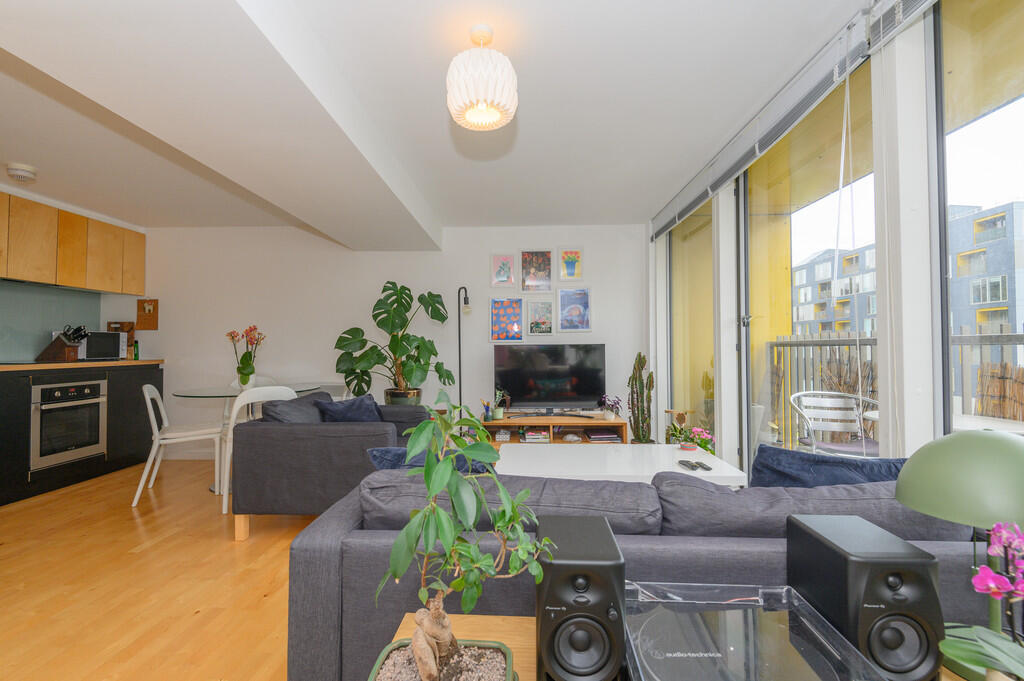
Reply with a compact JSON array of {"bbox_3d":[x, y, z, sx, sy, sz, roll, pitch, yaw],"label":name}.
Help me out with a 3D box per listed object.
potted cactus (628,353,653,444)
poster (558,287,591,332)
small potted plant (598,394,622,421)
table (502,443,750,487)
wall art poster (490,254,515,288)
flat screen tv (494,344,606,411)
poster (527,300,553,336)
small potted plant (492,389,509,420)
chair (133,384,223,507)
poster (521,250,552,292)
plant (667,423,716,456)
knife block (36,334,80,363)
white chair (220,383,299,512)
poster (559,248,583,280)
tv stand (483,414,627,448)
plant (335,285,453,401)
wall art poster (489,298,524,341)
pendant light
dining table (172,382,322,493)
[{"bbox_3d":[1.094,0.600,3.841,0.220,1.000,0.220,0,-1,2],"label":"potted cactus"},{"bbox_3d":[0.588,-0.283,4.237,0.310,0.415,0.025,0,-1,2],"label":"poster"},{"bbox_3d":[0.823,0.560,3.800,0.195,0.215,0.170,0,-1,2],"label":"small potted plant"},{"bbox_3d":[0.528,0.865,2.515,1.200,0.430,0.700,0,-1,2],"label":"table"},{"bbox_3d":[-0.086,-0.647,4.267,0.235,0.320,0.020,0,-1,2],"label":"wall art poster"},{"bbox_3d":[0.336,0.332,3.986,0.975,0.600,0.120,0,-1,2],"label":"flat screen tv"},{"bbox_3d":[0.269,-0.206,4.244,0.230,0.320,0.025,0,-1,2],"label":"poster"},{"bbox_3d":[-0.092,0.537,3.825,0.140,0.265,0.130,0,-1,2],"label":"small potted plant"},{"bbox_3d":[-2.422,0.712,3.350,0.510,0.800,0.445,1,-1,-30],"label":"chair"},{"bbox_3d":[0.233,-0.641,4.253,0.310,0.415,0.025,0,-1,2],"label":"poster"},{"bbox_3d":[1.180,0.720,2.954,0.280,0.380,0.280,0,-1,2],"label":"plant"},{"bbox_3d":[-3.607,0.067,3.606,0.250,0.225,0.100,0,-1,2],"label":"knife block"},{"bbox_3d":[-1.763,0.710,3.215,0.490,0.790,0.490,0,-1,-34],"label":"white chair"},{"bbox_3d":[0.555,-0.709,4.246,0.225,0.315,0.025,0,-1,2],"label":"poster"},{"bbox_3d":[0.350,0.887,3.885,1.140,0.440,0.550,0,-1,2],"label":"tv stand"},{"bbox_3d":[-0.950,0.098,3.706,0.920,1.100,0.780,0,-1,2],"label":"plant"},{"bbox_3d":[-0.047,-0.191,4.253,0.312,0.420,0.025,0,-1,2],"label":"wall art poster"},{"bbox_3d":[-0.109,-0.981,1.673,0.258,0.315,0.258,0,-1,2],"label":"pendant light"},{"bbox_3d":[-2.063,0.753,3.568,1.000,0.720,1.000,0,-1,2],"label":"dining table"}]

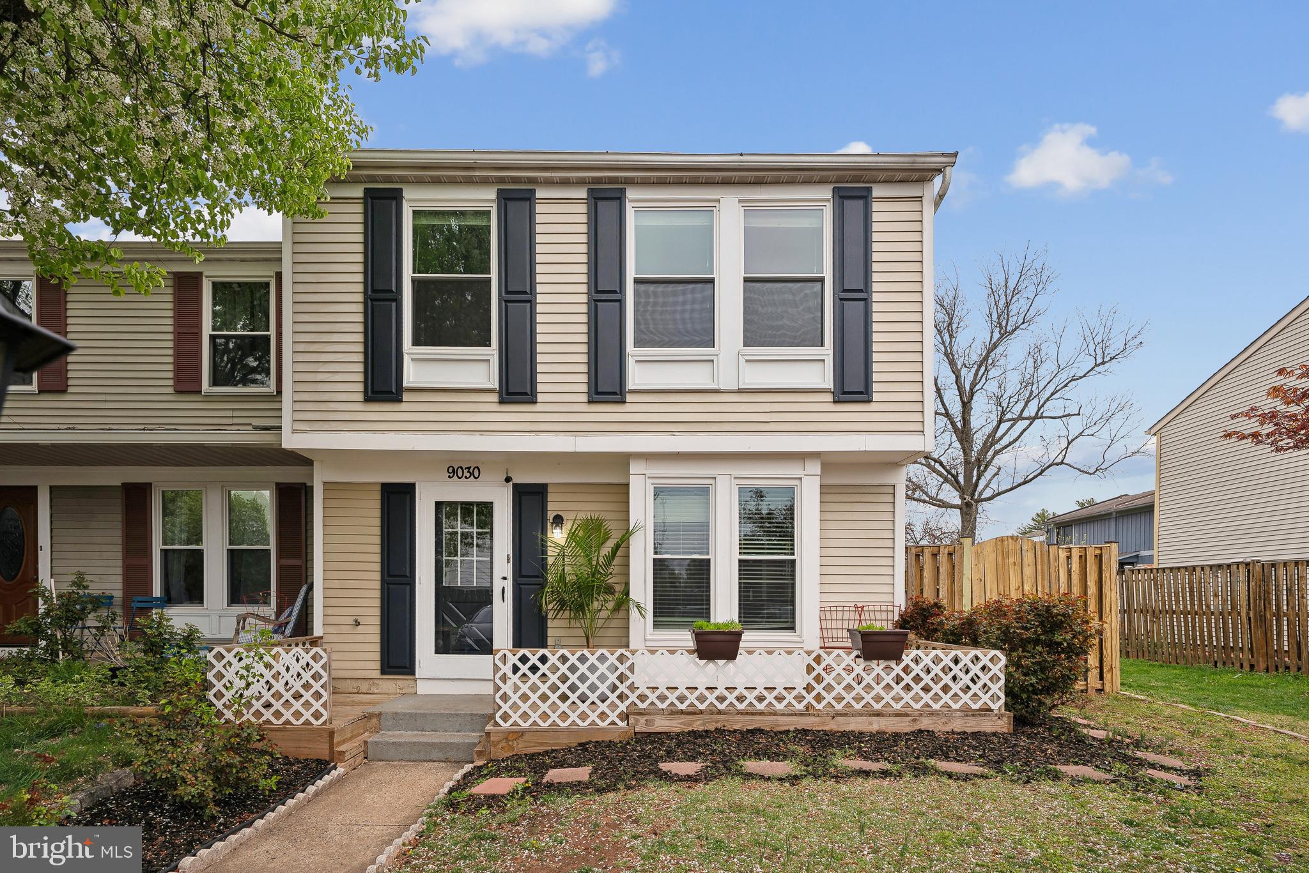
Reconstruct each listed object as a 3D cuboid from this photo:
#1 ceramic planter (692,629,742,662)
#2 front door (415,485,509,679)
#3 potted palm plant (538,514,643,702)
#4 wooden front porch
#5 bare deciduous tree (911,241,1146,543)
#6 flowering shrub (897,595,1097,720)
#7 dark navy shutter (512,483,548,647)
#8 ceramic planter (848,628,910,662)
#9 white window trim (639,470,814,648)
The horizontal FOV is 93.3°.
[{"bbox_3d":[0.562,1.849,5.480,0.435,0.260,0.300,0,-2,0],"label":"ceramic planter"},{"bbox_3d":[-2.047,1.556,6.600,1.010,2.080,0.090,0,-2,0],"label":"front door"},{"bbox_3d":[-0.636,1.694,6.150,1.000,1.840,0.900,0,-2,0],"label":"potted palm plant"},{"bbox_3d":[0.820,2.360,6.030,4.720,1.000,1.300,0,-2,0],"label":"wooden front porch"},{"bbox_3d":[9.562,0.046,18.500,8.600,10.600,7.800,0,-2,0],"label":"bare deciduous tree"},{"bbox_3d":[3.600,2.150,6.400,1.300,1.200,1.600,0,-2,0],"label":"flowering shrub"},{"bbox_3d":[-1.328,1.536,6.610,0.375,2.060,0.045,0,-2,0],"label":"dark navy shutter"},{"bbox_3d":[2.008,1.827,5.480,0.430,0.330,0.310,0,-2,0],"label":"ceramic planter"},{"bbox_3d":[0.726,1.245,6.270,1.780,1.820,0.130,0,-2,0],"label":"white window trim"}]

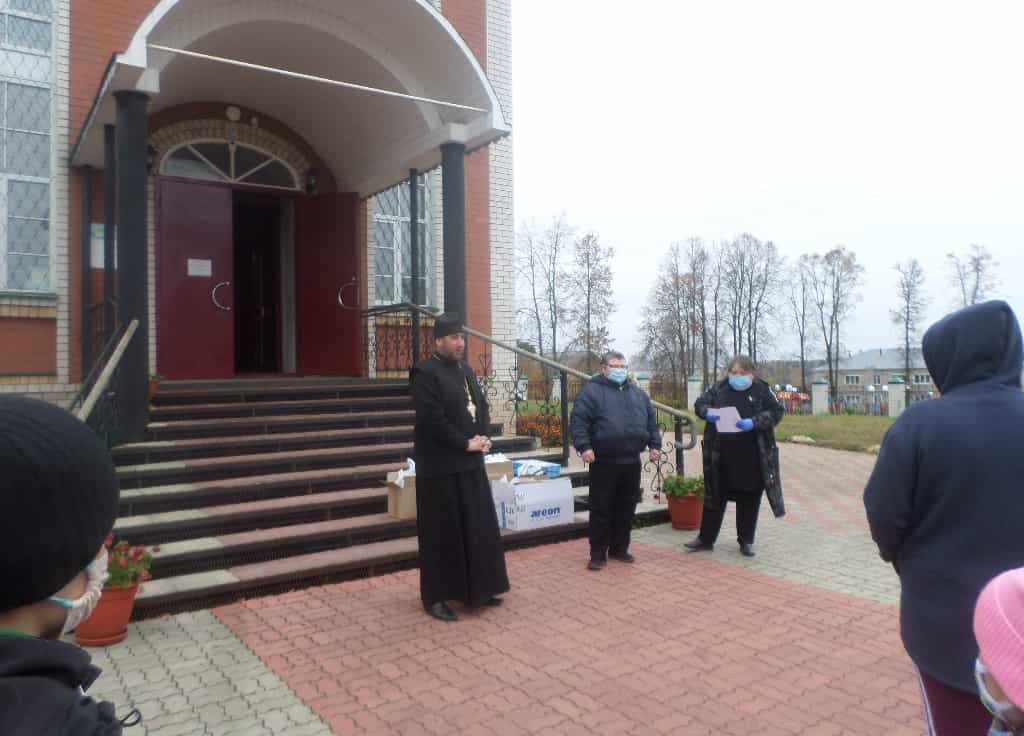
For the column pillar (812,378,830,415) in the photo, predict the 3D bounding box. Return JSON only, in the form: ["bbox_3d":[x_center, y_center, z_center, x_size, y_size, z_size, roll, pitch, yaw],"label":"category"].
[{"bbox_3d":[9.861,0.910,23.600,0.380,1.210,0.380,-1,0,-35],"label":"column pillar"}]

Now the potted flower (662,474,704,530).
[{"bbox_3d":[1.630,1.219,6.921,0.420,0.520,0.420,-1,0,0],"label":"potted flower"}]

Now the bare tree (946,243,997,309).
[{"bbox_3d":[29.890,-2.759,48.000,3.375,10.515,3.206,-1,0,0],"label":"bare tree"}]

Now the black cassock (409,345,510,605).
[{"bbox_3d":[-0.342,0.694,4.641,0.580,1.560,0.500,-1,1,-45],"label":"black cassock"}]

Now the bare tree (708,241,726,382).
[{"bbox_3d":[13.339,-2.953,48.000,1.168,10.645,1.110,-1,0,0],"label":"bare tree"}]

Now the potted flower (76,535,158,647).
[{"bbox_3d":[-2.407,1.294,4.400,0.520,0.650,0.500,-1,0,-35],"label":"potted flower"}]

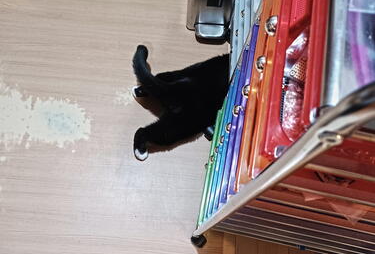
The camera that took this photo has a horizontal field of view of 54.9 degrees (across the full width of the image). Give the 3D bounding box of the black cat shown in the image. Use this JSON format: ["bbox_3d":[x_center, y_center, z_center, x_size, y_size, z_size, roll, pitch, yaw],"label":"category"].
[{"bbox_3d":[0.064,-0.099,1.000,0.440,0.300,0.210,-11,71,-7],"label":"black cat"}]

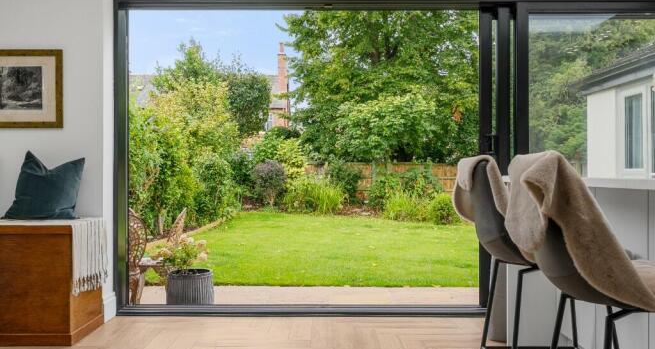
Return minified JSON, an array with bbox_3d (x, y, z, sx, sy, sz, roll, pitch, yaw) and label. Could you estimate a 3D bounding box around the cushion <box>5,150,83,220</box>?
[{"bbox_3d":[-1.717,0.064,3.520,0.460,0.440,0.170,0,-17,0],"label":"cushion"}]

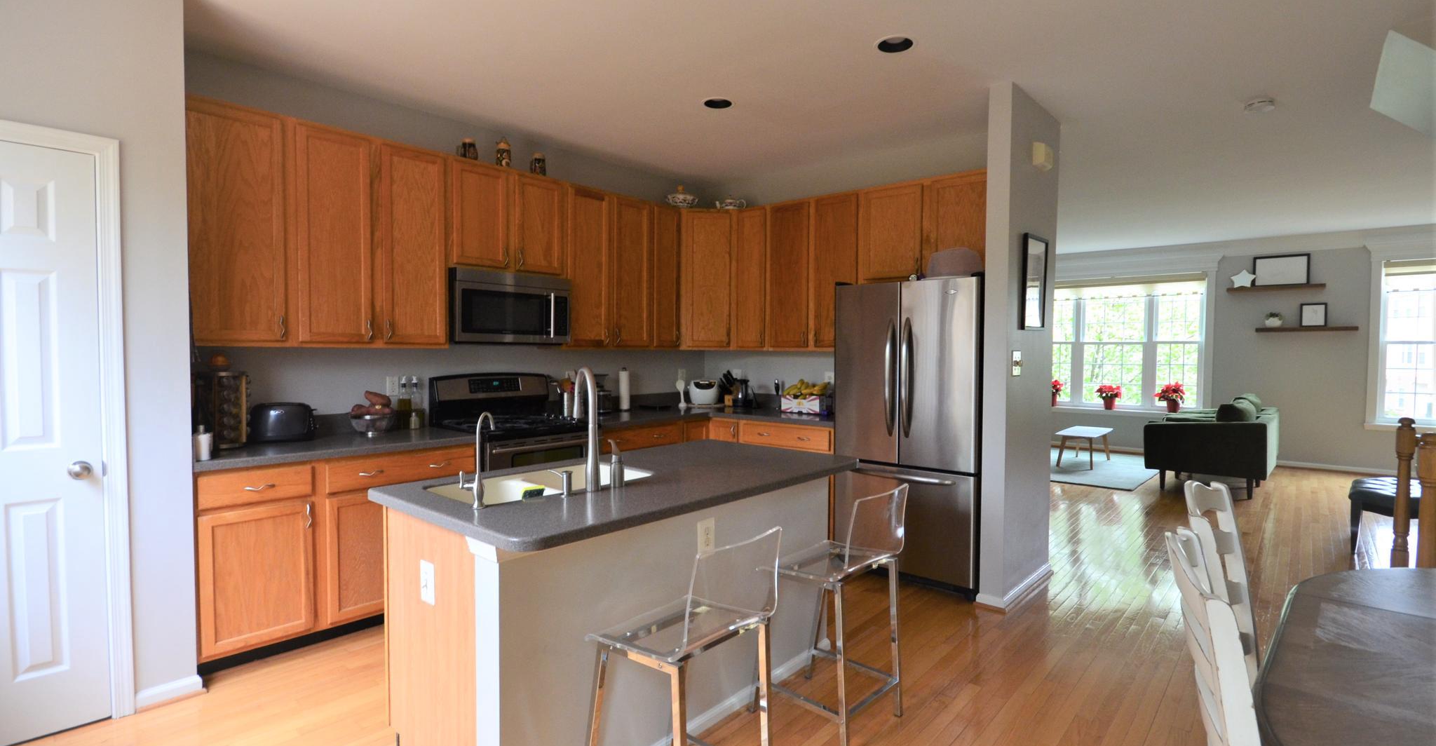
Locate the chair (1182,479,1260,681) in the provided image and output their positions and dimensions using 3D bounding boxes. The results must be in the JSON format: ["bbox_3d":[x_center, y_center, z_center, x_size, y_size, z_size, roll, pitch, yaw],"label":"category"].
[{"bbox_3d":[1.323,0.810,1.250,0.530,1.020,0.460,2,3,44],"label":"chair"}]

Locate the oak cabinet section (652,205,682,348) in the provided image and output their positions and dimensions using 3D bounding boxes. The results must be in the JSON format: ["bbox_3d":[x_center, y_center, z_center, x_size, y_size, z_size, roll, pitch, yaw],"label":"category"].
[{"bbox_3d":[-0.500,-0.716,4.682,0.330,1.062,0.303,2,3,42],"label":"oak cabinet section"}]

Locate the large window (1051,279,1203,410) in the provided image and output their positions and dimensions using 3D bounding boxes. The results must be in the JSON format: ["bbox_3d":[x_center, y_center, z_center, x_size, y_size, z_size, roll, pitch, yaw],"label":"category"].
[{"bbox_3d":[5.407,-0.382,8.105,1.900,1.770,0.100,2,2,43],"label":"large window"}]

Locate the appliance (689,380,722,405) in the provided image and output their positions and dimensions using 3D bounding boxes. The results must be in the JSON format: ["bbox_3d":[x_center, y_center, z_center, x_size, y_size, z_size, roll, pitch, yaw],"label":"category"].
[{"bbox_3d":[-0.111,0.156,4.906,0.250,0.210,0.300,0,2,-5],"label":"appliance"}]

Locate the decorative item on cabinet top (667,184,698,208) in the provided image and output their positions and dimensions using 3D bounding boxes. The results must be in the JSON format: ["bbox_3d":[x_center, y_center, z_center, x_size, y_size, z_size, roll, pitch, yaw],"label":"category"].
[{"bbox_3d":[-0.275,-1.394,4.692,0.250,0.200,0.210,0,2,0],"label":"decorative item on cabinet top"}]

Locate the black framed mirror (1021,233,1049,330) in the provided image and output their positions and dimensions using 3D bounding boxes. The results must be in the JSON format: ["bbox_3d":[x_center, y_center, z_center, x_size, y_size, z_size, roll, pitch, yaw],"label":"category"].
[{"bbox_3d":[1.738,-0.488,3.270,0.030,0.500,0.350,4,5,44],"label":"black framed mirror"}]

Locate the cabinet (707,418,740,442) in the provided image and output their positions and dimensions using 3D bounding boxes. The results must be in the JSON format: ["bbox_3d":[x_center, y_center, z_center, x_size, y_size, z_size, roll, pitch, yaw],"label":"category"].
[{"bbox_3d":[0.224,0.764,4.550,0.270,0.885,0.620,2,2,35],"label":"cabinet"}]

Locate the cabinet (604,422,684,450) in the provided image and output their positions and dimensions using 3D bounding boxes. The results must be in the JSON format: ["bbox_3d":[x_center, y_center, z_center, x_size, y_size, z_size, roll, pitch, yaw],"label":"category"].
[{"bbox_3d":[-0.701,0.774,4.174,0.620,0.885,0.695,2,3,45],"label":"cabinet"}]

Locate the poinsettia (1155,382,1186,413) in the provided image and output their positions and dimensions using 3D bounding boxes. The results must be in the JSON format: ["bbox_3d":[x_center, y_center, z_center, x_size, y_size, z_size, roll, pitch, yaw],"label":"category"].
[{"bbox_3d":[5.896,0.321,7.777,0.330,0.390,0.330,2,2,35],"label":"poinsettia"}]

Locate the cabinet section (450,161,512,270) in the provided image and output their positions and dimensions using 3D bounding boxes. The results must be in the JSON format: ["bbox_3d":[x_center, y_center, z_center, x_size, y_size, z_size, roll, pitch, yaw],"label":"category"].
[{"bbox_3d":[-1.487,-0.914,3.581,0.330,0.596,0.389,2,3,42],"label":"cabinet section"}]

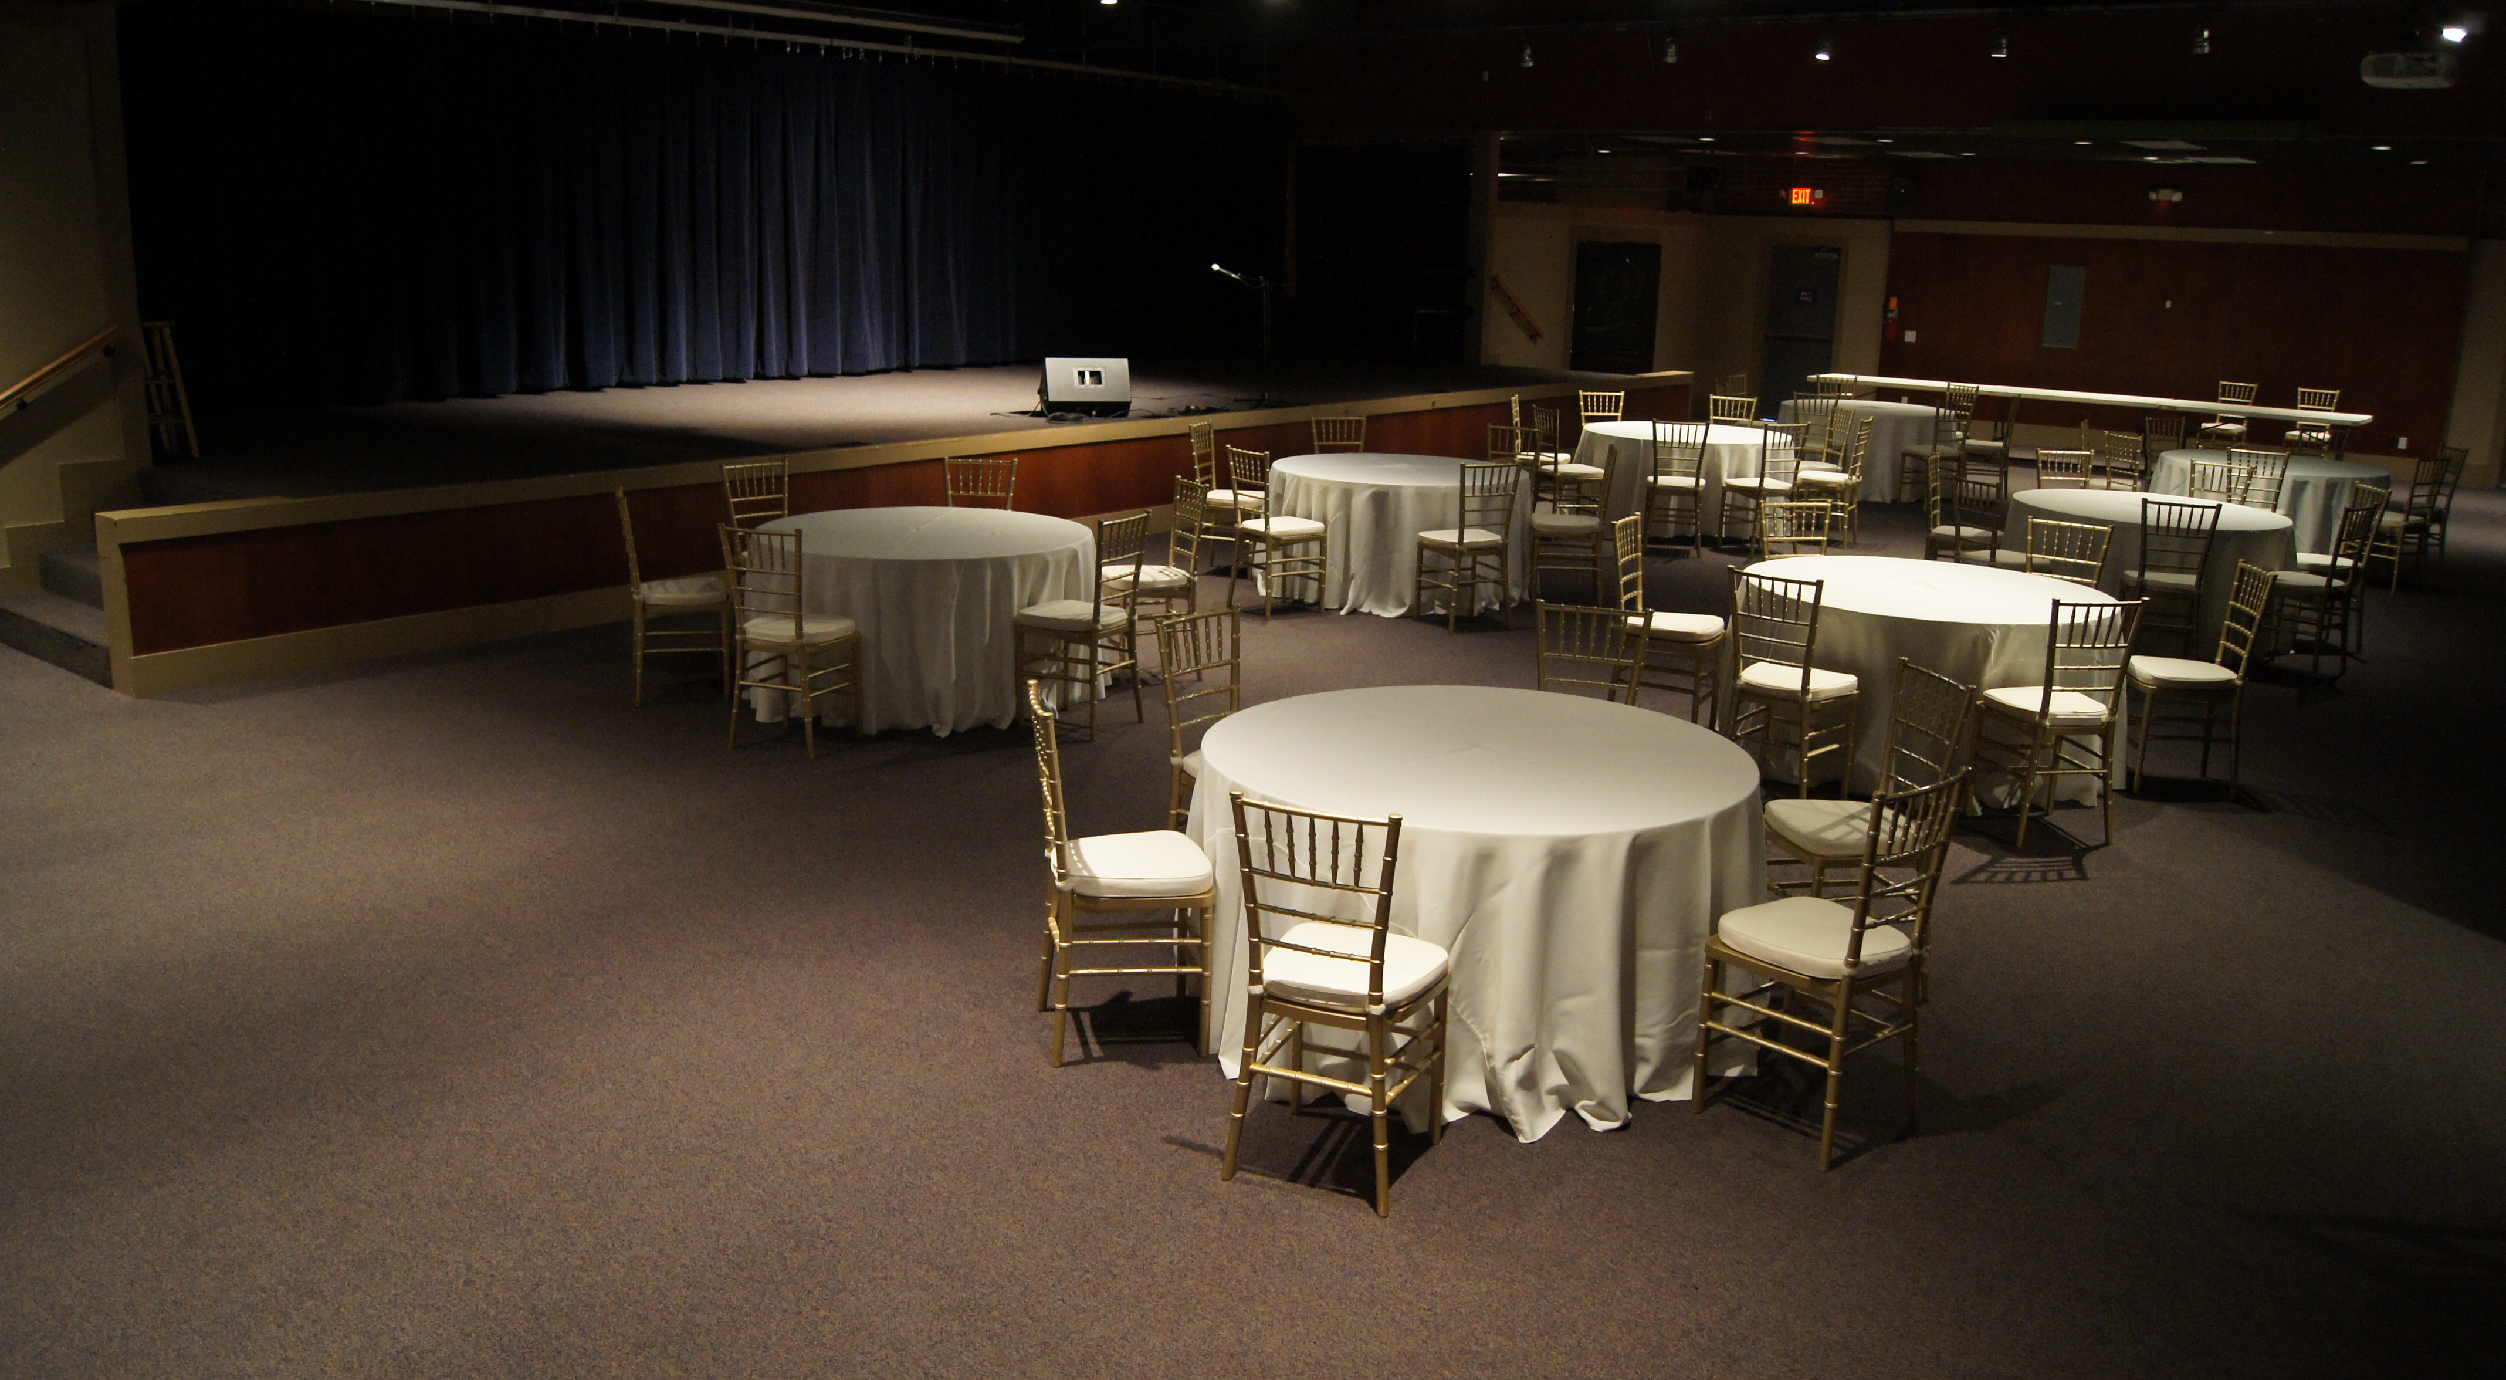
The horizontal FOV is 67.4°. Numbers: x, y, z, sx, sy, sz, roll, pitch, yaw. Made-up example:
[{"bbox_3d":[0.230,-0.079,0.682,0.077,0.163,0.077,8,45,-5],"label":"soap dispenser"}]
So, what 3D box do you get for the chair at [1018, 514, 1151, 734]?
[{"bbox_3d":[-0.732,-0.304,8.107,0.450,0.935,0.405,9,16,28],"label":"chair"}]

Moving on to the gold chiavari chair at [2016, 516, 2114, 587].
[{"bbox_3d":[3.644,-0.288,8.647,0.410,0.930,0.435,12,17,37],"label":"gold chiavari chair"}]

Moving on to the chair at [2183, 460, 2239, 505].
[{"bbox_3d":[5.719,-0.884,11.356,0.435,0.930,0.410,-11,18,-41],"label":"chair"}]

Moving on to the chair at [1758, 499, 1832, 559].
[{"bbox_3d":[2.638,-0.397,8.900,0.405,0.935,0.450,-1,14,-12],"label":"chair"}]

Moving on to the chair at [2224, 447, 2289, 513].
[{"bbox_3d":[6.622,-1.125,12.419,0.400,0.931,0.440,12,17,36],"label":"chair"}]

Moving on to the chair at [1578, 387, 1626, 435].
[{"bbox_3d":[2.857,-1.916,15.181,0.400,0.931,0.440,0,14,-8],"label":"chair"}]

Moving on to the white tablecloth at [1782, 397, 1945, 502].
[{"bbox_3d":[5.434,-2.163,16.908,1.570,0.748,1.570,2,14,0],"label":"white tablecloth"}]

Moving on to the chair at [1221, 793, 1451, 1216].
[{"bbox_3d":[0.206,0.663,4.315,0.410,0.930,0.435,8,15,23],"label":"chair"}]

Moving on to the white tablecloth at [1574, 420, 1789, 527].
[{"bbox_3d":[3.237,-1.564,14.174,1.570,0.748,1.570,2,14,0],"label":"white tablecloth"}]

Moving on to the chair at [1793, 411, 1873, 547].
[{"bbox_3d":[4.257,-1.534,13.795,0.440,0.931,0.400,9,15,28],"label":"chair"}]

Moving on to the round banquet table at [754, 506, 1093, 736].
[{"bbox_3d":[-1.493,-0.355,8.635,1.610,0.765,1.610,-1,14,-10],"label":"round banquet table"}]

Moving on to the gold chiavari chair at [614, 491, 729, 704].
[{"bbox_3d":[-2.581,-0.435,8.412,0.450,0.935,0.405,-2,14,-16],"label":"gold chiavari chair"}]

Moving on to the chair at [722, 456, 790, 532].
[{"bbox_3d":[-2.303,-0.624,9.226,0.440,0.931,0.400,14,18,40],"label":"chair"}]

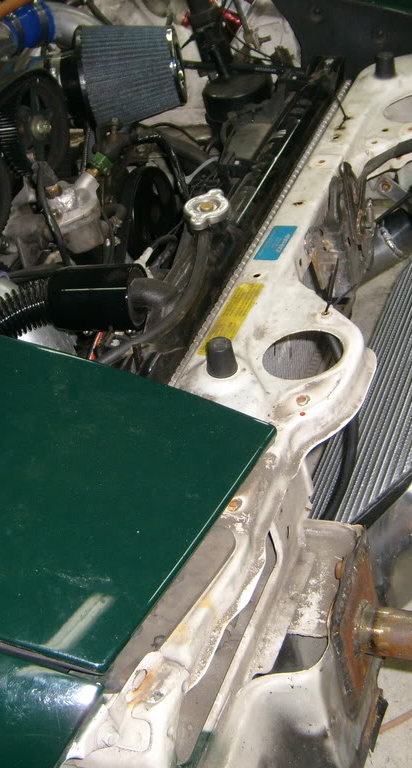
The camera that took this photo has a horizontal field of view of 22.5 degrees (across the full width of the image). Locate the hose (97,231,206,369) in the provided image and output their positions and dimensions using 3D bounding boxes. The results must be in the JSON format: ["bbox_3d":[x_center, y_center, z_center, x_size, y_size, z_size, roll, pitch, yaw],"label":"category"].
[{"bbox_3d":[-0.049,-0.093,1.139,0.034,0.065,0.186,23,53,41],"label":"hose"}]

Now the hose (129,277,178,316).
[{"bbox_3d":[-0.063,-0.104,1.179,0.071,0.031,0.026,17,49,37],"label":"hose"}]

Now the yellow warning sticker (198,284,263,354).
[{"bbox_3d":[0.026,-0.064,1.007,0.027,0.002,0.112,6,43,25],"label":"yellow warning sticker"}]

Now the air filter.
[{"bbox_3d":[-0.119,-0.446,1.494,0.173,0.146,0.146,-6,38,3],"label":"air filter"}]

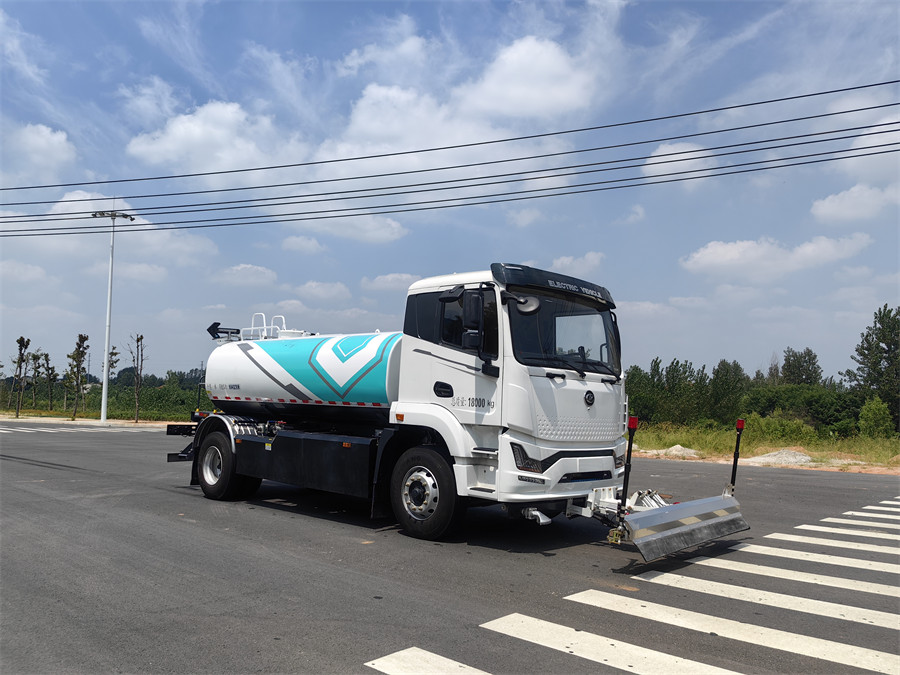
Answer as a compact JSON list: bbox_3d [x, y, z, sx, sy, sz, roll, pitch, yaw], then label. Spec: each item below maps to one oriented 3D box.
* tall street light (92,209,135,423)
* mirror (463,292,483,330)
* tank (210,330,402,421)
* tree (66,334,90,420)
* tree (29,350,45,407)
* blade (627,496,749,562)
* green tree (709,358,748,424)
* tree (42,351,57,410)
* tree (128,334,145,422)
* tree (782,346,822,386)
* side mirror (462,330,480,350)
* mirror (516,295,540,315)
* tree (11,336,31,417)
[{"bbox_3d":[-22.605,-1.449,46.596,2.600,14.000,1.900,3,-5,-26],"label":"tall street light"},{"bbox_3d":[0.228,-0.272,7.012,0.200,0.385,0.110,4,-7,-37],"label":"mirror"},{"bbox_3d":[-1.669,0.678,10.969,4.600,1.400,2.200,-2,-6,42],"label":"tank"},{"bbox_3d":[-23.880,2.560,45.000,1.600,5.510,1.600,0,-5,0],"label":"tree"},{"bbox_3d":[-35.372,3.638,60.214,1.250,5.050,1.250,3,-6,-30],"label":"tree"},{"bbox_3d":[2.445,1.895,7.135,0.340,0.380,2.520,-4,-7,42],"label":"blade"},{"bbox_3d":[19.110,3.760,48.000,2.800,4.650,2.800,0,-5,0],"label":"green tree"},{"bbox_3d":[-37.560,4.210,66.000,1.450,5.500,1.450,0,-5,0],"label":"tree"},{"bbox_3d":[-19.604,2.581,44.236,1.000,5.500,1.000,2,-5,-24],"label":"tree"},{"bbox_3d":[37.140,4.635,73.686,4.000,7.400,4.000,-2,-5,27],"label":"tree"},{"bbox_3d":[0.214,0.033,6.995,0.200,0.175,0.110,4,-7,-37],"label":"side mirror"},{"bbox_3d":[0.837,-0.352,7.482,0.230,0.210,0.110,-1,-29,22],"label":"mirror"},{"bbox_3d":[-28.110,2.600,46.000,1.150,5.340,1.150,0,-5,0],"label":"tree"}]

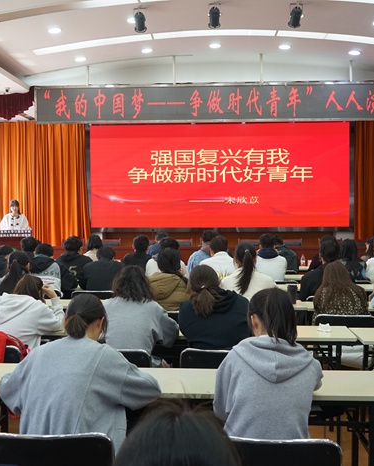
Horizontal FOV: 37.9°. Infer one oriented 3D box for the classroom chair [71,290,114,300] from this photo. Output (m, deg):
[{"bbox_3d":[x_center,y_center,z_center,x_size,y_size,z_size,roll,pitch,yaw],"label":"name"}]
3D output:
[{"bbox_3d":[-0.920,0.972,5.724,0.460,0.800,0.500,0,3,4],"label":"classroom chair"}]

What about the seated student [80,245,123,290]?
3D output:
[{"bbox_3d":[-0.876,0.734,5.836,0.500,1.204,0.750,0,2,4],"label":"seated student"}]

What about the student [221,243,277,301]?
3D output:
[{"bbox_3d":[0.615,0.697,5.401,0.520,1.218,0.700,0,3,4],"label":"student"}]

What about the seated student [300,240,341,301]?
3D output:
[{"bbox_3d":[1.412,0.719,5.604,0.520,1.308,0.700,0,3,4],"label":"seated student"}]

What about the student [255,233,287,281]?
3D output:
[{"bbox_3d":[0.976,0.663,6.585,0.500,1.334,0.700,0,3,4],"label":"student"}]

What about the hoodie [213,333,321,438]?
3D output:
[{"bbox_3d":[0.348,0.705,2.342,0.475,0.570,0.460,0,2,4],"label":"hoodie"}]

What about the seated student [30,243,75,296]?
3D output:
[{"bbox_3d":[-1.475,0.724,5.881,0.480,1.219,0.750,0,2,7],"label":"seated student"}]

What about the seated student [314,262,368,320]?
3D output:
[{"bbox_3d":[1.203,0.784,4.331,0.470,1.150,0.680,0,3,4],"label":"seated student"}]

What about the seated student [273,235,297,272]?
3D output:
[{"bbox_3d":[1.277,0.661,7.668,0.500,1.239,0.700,0,3,4],"label":"seated student"}]

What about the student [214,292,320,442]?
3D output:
[{"bbox_3d":[0.339,0.839,2.321,0.480,1.236,0.680,0,3,4],"label":"student"}]

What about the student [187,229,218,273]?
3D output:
[{"bbox_3d":[0.248,0.613,7.604,0.500,1.299,0.720,0,2,-6],"label":"student"}]

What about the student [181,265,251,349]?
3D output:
[{"bbox_3d":[0.171,0.795,3.388,0.480,1.220,0.700,0,3,4],"label":"student"}]

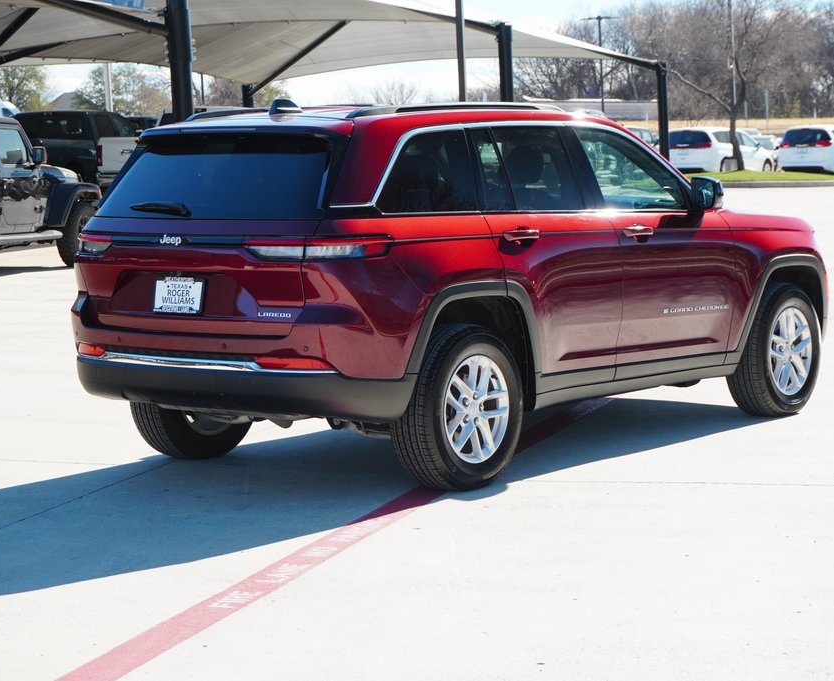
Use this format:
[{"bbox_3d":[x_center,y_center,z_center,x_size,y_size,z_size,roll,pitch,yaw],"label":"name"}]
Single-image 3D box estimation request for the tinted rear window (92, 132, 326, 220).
[{"bbox_3d":[-0.918,-0.761,9.577,1.430,0.440,0.100,3,-28,38],"label":"tinted rear window"}]

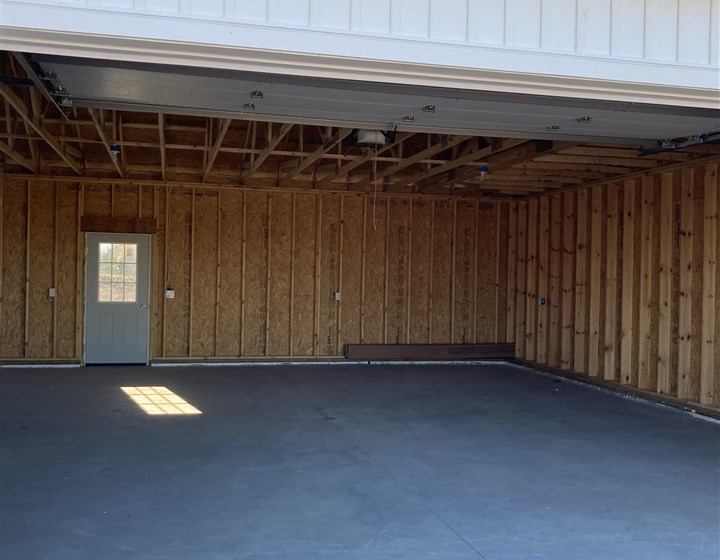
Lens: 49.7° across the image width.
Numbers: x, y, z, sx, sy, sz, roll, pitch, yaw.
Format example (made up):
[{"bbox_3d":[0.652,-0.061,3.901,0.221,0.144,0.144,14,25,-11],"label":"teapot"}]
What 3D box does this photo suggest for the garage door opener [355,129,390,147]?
[{"bbox_3d":[0.088,-1.294,6.865,0.278,0.198,0.357,1,0,-13],"label":"garage door opener"}]

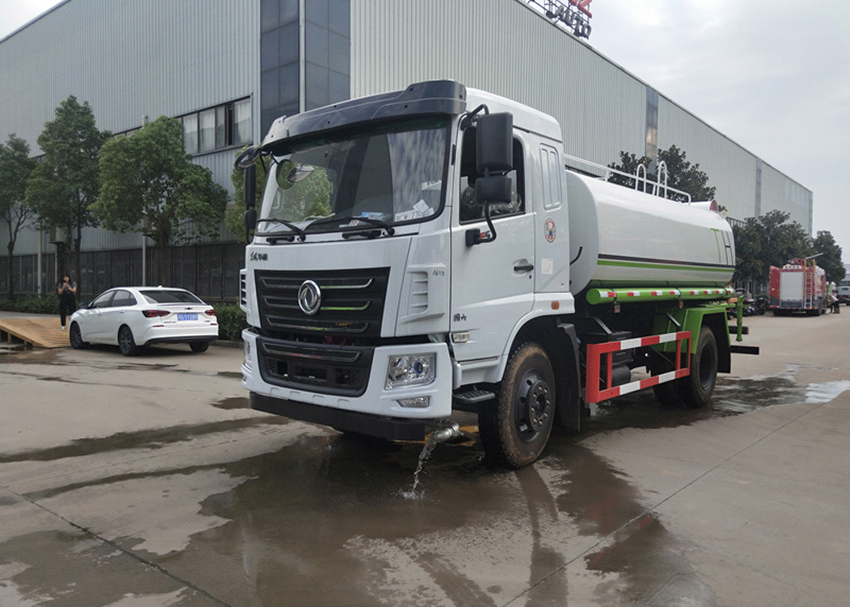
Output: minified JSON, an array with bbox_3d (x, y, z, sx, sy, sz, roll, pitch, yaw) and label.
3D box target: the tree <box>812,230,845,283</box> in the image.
[{"bbox_3d":[40.000,-3.557,61.099,4.200,7.600,4.200,1,2,33],"label":"tree"}]

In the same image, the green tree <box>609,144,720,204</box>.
[{"bbox_3d":[10.299,-2.972,26.399,4.800,7.600,4.800,1,2,22],"label":"green tree"}]

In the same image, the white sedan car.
[{"bbox_3d":[-6.710,0.357,14.360,4.620,1.470,1.820,1,2,40],"label":"white sedan car"}]

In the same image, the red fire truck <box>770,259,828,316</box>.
[{"bbox_3d":[23.208,-0.931,37.920,2.420,3.200,7.400,1,2,37],"label":"red fire truck"}]

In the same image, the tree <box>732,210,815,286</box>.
[{"bbox_3d":[25.756,-3.170,45.599,5.800,7.600,5.600,1,2,30],"label":"tree"}]

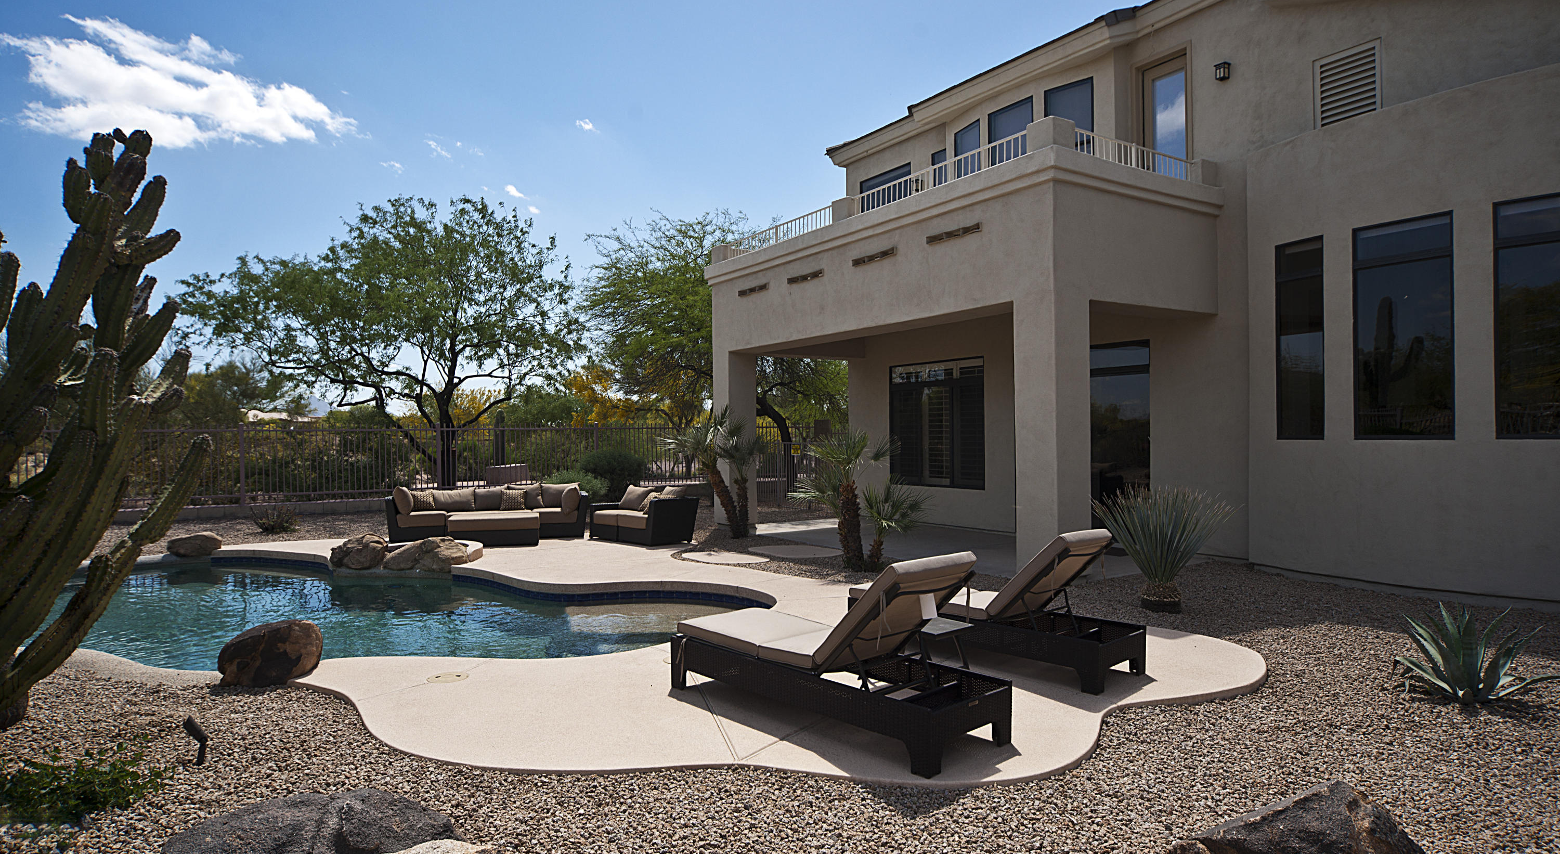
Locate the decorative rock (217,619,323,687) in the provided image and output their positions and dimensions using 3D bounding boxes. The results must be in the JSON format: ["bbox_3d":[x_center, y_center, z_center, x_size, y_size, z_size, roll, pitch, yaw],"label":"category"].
[{"bbox_3d":[-3.325,1.424,5.649,0.650,0.420,0.500,0,0,-18],"label":"decorative rock"}]

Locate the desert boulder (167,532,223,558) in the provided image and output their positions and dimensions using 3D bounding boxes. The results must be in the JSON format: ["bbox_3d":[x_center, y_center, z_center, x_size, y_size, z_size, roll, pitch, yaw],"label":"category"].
[{"bbox_3d":[-8.311,1.670,12.300,0.800,0.360,0.520,0,-1,0],"label":"desert boulder"}]

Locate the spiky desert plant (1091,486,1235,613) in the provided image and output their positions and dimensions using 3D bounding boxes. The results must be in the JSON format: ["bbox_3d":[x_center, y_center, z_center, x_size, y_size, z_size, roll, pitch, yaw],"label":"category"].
[{"bbox_3d":[3.377,1.055,7.612,1.180,1.060,1.160,-1,0,24],"label":"spiky desert plant"}]

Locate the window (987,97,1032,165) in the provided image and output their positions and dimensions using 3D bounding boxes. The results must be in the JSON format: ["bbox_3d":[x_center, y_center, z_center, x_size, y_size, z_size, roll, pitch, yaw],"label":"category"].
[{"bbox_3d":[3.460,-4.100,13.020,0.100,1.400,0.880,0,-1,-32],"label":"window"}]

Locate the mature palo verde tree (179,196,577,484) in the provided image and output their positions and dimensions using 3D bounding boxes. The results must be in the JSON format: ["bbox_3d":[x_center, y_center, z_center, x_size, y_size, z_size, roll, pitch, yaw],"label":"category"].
[{"bbox_3d":[-8.823,-1.750,19.515,8.400,6.700,7.300,0,0,-24],"label":"mature palo verde tree"}]

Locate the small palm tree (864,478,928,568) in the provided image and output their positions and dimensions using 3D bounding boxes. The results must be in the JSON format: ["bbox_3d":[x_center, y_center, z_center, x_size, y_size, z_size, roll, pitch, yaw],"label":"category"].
[{"bbox_3d":[1.409,1.171,10.600,0.840,1.130,0.820,0,-1,0],"label":"small palm tree"}]

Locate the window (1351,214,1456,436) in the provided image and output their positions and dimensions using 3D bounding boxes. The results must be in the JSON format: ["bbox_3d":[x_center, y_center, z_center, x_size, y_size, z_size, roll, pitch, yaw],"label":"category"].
[{"bbox_3d":[6.139,-0.961,8.527,0.120,2.158,0.838,0,-1,-32],"label":"window"}]

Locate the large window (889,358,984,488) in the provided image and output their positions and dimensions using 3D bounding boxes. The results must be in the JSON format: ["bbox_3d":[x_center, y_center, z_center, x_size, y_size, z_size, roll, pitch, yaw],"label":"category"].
[{"bbox_3d":[2.649,-0.022,14.781,0.120,2.118,2.322,0,-1,-33],"label":"large window"}]

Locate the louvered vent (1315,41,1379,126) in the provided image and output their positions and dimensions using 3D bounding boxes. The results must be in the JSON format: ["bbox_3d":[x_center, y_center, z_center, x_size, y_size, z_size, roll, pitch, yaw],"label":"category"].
[{"bbox_3d":[6.102,-3.660,9.324,0.100,0.800,0.675,0,-1,-33],"label":"louvered vent"}]

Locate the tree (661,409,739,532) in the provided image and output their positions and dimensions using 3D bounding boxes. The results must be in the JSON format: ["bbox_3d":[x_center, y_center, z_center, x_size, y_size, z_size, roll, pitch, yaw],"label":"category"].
[{"bbox_3d":[-1.257,0.725,13.750,1.230,2.000,1.100,0,-1,0],"label":"tree"}]

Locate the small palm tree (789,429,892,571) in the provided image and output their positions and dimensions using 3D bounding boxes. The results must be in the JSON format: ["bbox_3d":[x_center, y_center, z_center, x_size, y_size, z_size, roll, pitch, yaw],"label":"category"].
[{"bbox_3d":[0.738,0.886,10.500,1.250,1.680,1.200,0,-1,0],"label":"small palm tree"}]

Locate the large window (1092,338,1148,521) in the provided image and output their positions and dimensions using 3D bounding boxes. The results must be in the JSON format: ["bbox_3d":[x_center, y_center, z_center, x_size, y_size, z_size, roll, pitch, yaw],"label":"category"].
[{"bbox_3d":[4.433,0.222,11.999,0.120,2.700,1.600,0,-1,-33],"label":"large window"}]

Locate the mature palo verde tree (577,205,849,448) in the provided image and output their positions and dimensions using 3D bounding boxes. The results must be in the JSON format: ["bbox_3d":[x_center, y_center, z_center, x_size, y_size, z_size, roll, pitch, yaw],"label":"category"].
[{"bbox_3d":[-1.285,-1.754,21.500,7.300,7.100,6.800,0,-1,0],"label":"mature palo verde tree"}]

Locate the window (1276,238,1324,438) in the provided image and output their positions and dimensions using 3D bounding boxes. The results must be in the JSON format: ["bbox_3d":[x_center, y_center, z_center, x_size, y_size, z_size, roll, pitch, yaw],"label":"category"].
[{"bbox_3d":[5.830,-0.973,9.720,0.100,2.220,0.600,0,-1,-21],"label":"window"}]

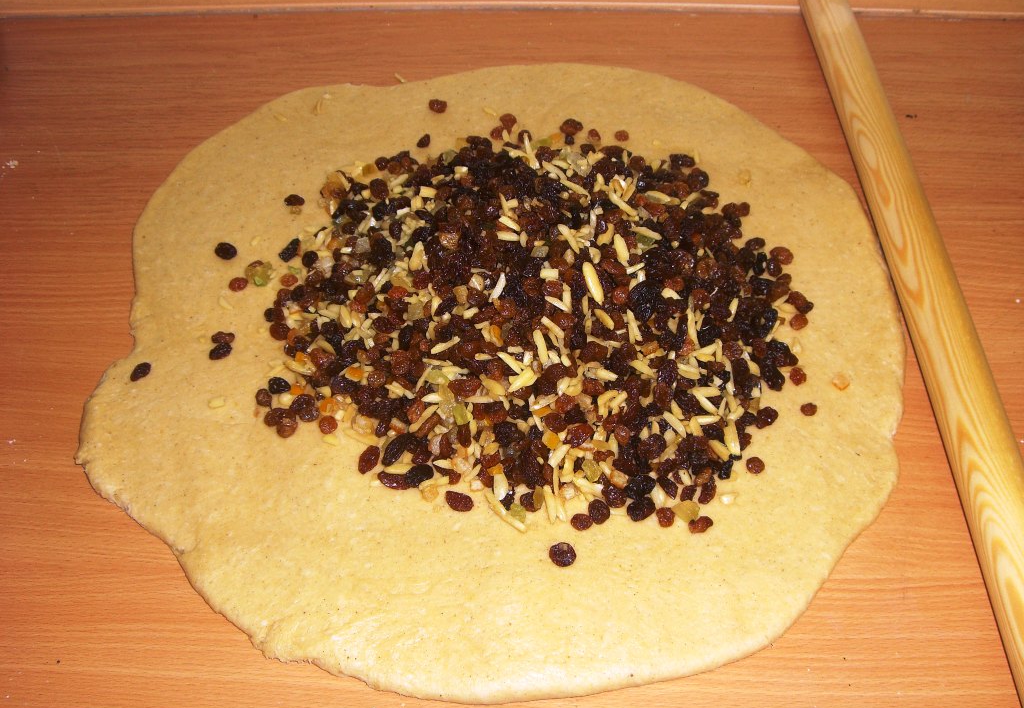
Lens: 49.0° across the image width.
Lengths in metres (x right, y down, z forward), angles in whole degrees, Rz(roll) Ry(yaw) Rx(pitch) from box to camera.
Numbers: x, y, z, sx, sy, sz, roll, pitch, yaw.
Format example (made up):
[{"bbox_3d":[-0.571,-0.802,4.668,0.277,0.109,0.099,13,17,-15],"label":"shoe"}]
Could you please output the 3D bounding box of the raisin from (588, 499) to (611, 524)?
[{"bbox_3d":[0.040,0.072,0.513,0.009,0.007,0.012,-4,49,-4],"label":"raisin"}]

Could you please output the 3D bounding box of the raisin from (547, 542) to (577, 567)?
[{"bbox_3d":[0.022,0.089,0.497,0.012,0.009,0.011,0,49,0],"label":"raisin"}]

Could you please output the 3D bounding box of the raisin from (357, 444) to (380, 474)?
[{"bbox_3d":[-0.068,0.050,0.532,0.009,0.007,0.015,16,51,13],"label":"raisin"}]

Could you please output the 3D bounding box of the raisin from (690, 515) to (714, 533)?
[{"bbox_3d":[0.085,0.077,0.509,0.012,0.006,0.008,-15,51,-12],"label":"raisin"}]

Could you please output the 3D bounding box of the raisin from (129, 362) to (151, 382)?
[{"bbox_3d":[-0.188,0.009,0.568,0.007,0.006,0.013,25,53,20],"label":"raisin"}]

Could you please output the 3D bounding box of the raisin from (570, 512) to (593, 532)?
[{"bbox_3d":[0.032,0.076,0.509,0.010,0.006,0.008,9,50,8],"label":"raisin"}]

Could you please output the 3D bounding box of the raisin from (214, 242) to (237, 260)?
[{"bbox_3d":[-0.159,-0.057,0.624,0.013,0.008,0.010,24,53,19],"label":"raisin"}]

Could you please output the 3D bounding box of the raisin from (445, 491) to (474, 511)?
[{"bbox_3d":[-0.024,0.068,0.516,0.014,0.007,0.009,23,53,19],"label":"raisin"}]

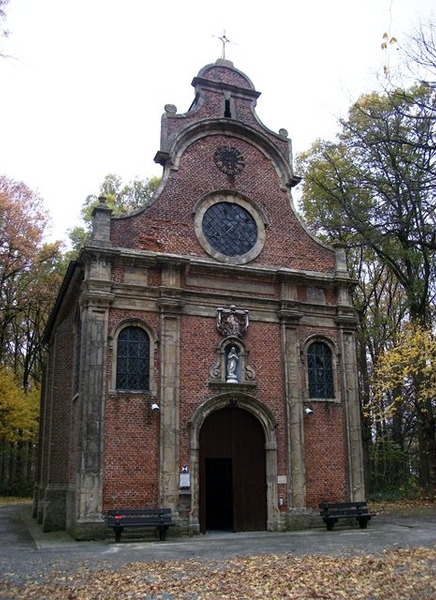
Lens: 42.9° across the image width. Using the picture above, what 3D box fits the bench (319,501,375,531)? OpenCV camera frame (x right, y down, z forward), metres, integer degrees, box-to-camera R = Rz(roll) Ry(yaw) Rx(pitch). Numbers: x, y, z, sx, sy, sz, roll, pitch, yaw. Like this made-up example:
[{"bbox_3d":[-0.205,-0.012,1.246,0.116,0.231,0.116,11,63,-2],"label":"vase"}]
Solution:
[{"bbox_3d":[3.542,5.981,15.332,1.622,0.669,0.520,6,-17,-20],"label":"bench"}]

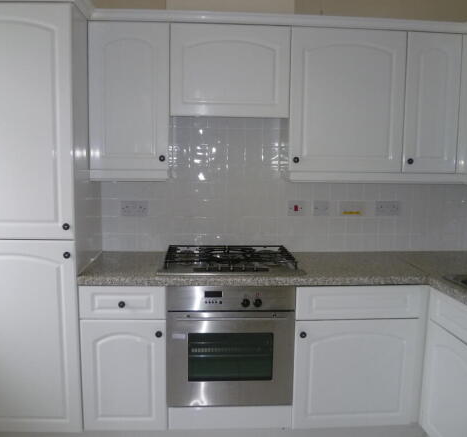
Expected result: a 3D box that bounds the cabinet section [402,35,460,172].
[{"bbox_3d":[1.018,-0.609,2.586,0.291,0.717,0.304,0,7,-3],"label":"cabinet section"}]

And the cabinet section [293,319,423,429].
[{"bbox_3d":[0.578,0.717,2.545,0.603,0.550,0.540,0,7,-3],"label":"cabinet section"}]

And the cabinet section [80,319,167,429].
[{"bbox_3d":[-0.524,0.713,2.490,0.401,0.553,0.540,0,7,-3],"label":"cabinet section"}]

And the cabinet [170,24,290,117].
[{"bbox_3d":[-0.025,-0.750,2.507,0.607,0.447,0.304,0,7,-3],"label":"cabinet"}]

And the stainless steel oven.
[{"bbox_3d":[-0.026,0.576,2.504,0.602,0.590,0.560,0,7,-3],"label":"stainless steel oven"}]

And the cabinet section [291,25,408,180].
[{"bbox_3d":[0.576,-0.610,2.558,0.595,0.730,0.320,0,7,-3],"label":"cabinet section"}]

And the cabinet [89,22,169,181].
[{"bbox_3d":[-0.526,-0.597,2.495,0.395,0.762,0.304,0,7,-3],"label":"cabinet"}]

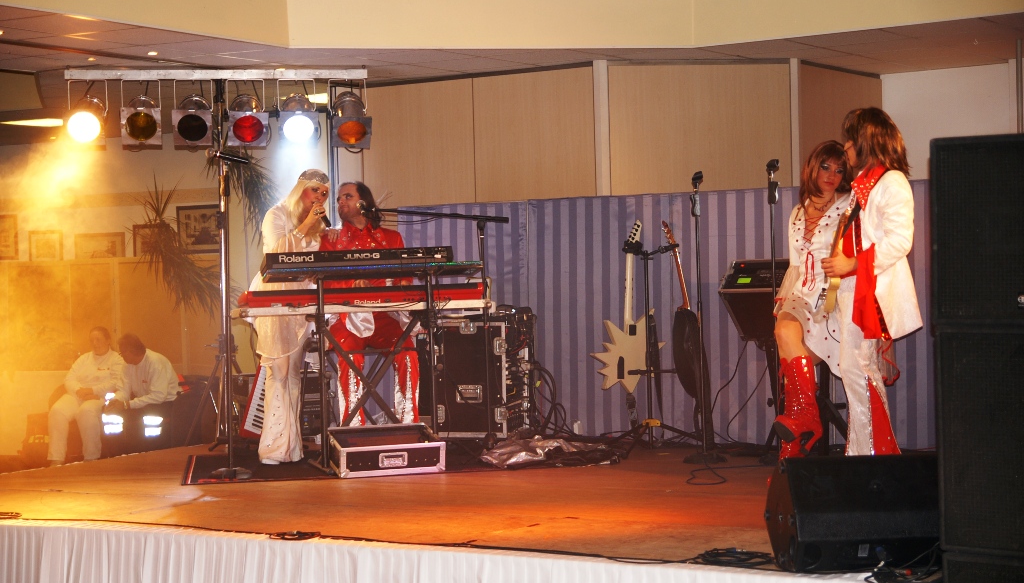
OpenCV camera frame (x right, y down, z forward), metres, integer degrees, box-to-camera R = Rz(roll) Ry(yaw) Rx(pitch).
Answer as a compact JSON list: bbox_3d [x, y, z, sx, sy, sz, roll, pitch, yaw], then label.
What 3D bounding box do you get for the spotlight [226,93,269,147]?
[{"bbox_3d":[-1.560,-1.005,10.080,0.240,0.240,0.320,-2,32,-13],"label":"spotlight"}]

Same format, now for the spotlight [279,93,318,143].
[{"bbox_3d":[-1.343,-1.087,10.750,0.250,0.250,0.320,-1,31,-9],"label":"spotlight"}]

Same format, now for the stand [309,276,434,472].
[{"bbox_3d":[-0.734,0.414,9.088,0.650,1.000,0.480,-2,3,-15],"label":"stand"}]

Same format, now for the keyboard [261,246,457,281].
[{"bbox_3d":[-0.838,-0.151,9.223,1.010,0.105,0.310,-2,-7,-15],"label":"keyboard"}]

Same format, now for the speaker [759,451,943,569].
[{"bbox_3d":[1.229,0.738,5.880,0.600,0.355,0.520,-1,0,-3],"label":"speaker"}]

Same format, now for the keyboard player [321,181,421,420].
[{"bbox_3d":[-0.823,0.161,9.850,0.580,1.600,0.680,-1,0,-9],"label":"keyboard player"}]

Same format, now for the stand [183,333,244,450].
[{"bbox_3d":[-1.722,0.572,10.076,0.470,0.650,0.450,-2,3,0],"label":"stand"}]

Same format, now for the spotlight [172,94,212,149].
[{"bbox_3d":[-1.871,-0.997,10.000,0.240,0.240,0.320,-2,32,-8],"label":"spotlight"}]

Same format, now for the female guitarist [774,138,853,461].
[{"bbox_3d":[1.504,0.080,8.450,0.470,1.660,0.460,-1,0,14],"label":"female guitarist"}]

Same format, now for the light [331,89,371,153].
[{"bbox_3d":[-1.021,-1.085,10.850,0.250,0.250,0.320,-1,37,-7],"label":"light"}]

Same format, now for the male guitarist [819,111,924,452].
[{"bbox_3d":[1.775,-0.001,8.420,0.480,1.800,0.480,-1,0,-25],"label":"male guitarist"}]

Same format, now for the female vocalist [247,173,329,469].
[{"bbox_3d":[-1.268,0.136,9.720,0.480,1.670,0.420,-1,0,-30],"label":"female vocalist"}]

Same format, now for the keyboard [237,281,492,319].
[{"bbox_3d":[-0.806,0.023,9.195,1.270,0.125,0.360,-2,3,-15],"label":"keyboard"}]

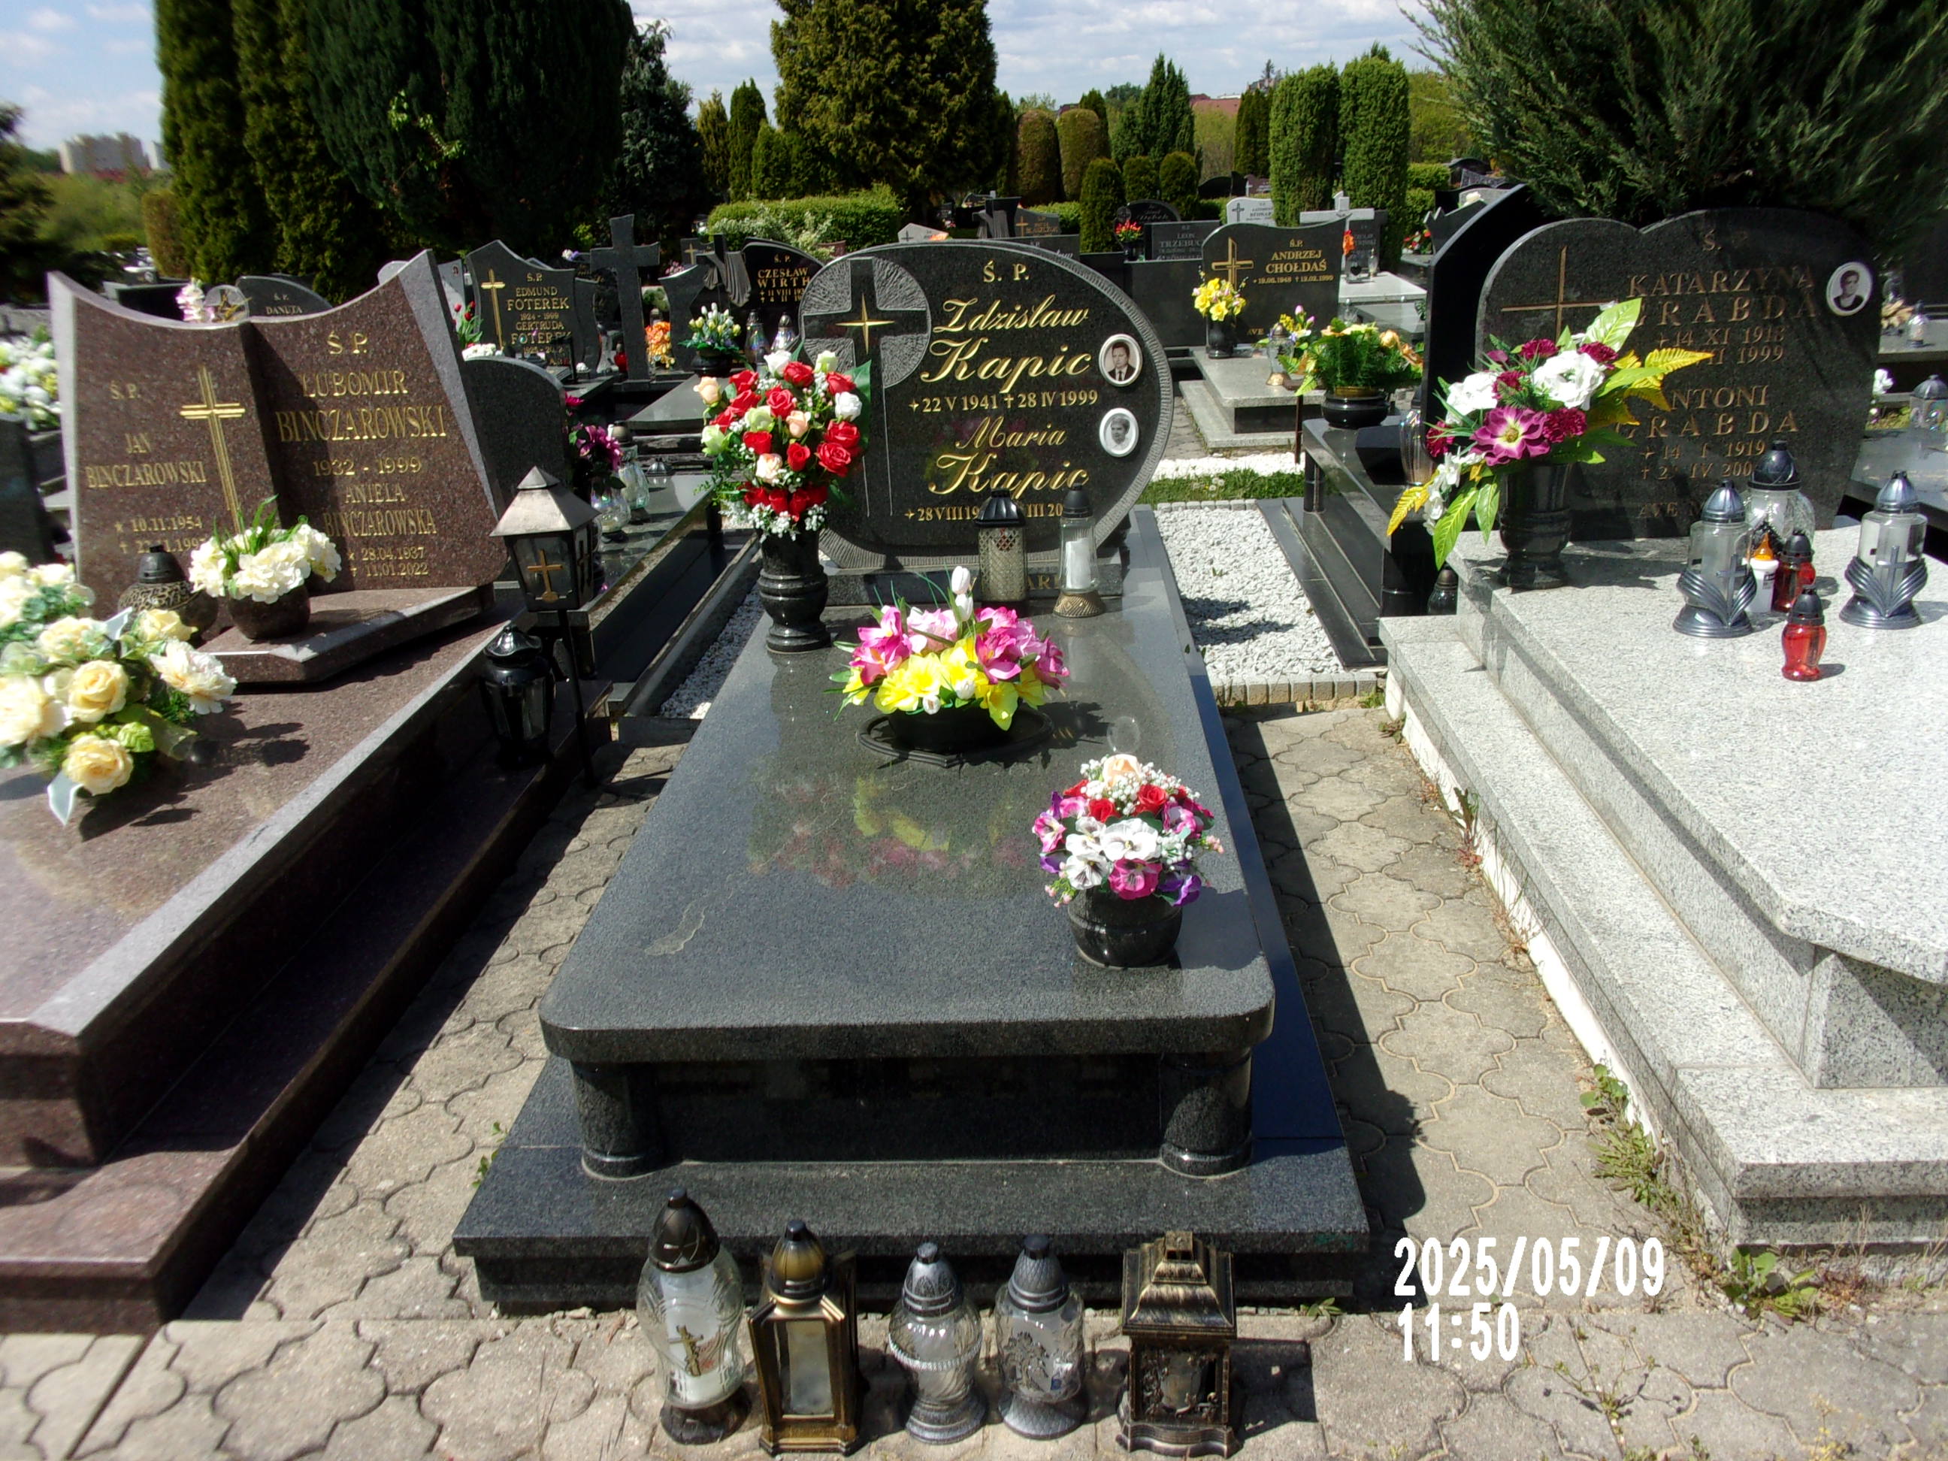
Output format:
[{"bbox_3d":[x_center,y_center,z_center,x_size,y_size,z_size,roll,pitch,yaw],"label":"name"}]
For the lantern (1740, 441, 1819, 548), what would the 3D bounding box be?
[{"bbox_3d":[1.651,-0.434,3.224,0.127,0.319,0.127,-1,21,3],"label":"lantern"}]

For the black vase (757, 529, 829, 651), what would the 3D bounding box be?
[{"bbox_3d":[-0.367,-0.294,3.243,0.138,0.241,0.138,-1,21,3],"label":"black vase"}]

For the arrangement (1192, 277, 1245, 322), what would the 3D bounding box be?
[{"bbox_3d":[1.408,-2.475,9.058,0.303,0.245,0.243,-1,20,3],"label":"arrangement"}]

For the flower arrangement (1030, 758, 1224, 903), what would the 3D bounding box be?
[{"bbox_3d":[0.204,0.131,2.093,0.248,0.200,0.240,-1,20,3],"label":"flower arrangement"}]

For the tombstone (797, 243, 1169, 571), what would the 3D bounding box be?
[{"bbox_3d":[0.034,-0.691,3.362,0.774,0.676,0.090,-1,21,3],"label":"tombstone"}]

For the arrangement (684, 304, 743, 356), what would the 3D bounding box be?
[{"bbox_3d":[-1.540,-2.362,9.301,0.340,0.288,0.272,-1,20,3],"label":"arrangement"}]

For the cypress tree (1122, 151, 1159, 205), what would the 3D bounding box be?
[{"bbox_3d":[1.837,-5.764,17.301,0.406,1.085,0.406,-1,21,3],"label":"cypress tree"}]

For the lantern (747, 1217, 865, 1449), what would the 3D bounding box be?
[{"bbox_3d":[-0.191,0.669,1.798,0.120,0.285,0.120,-1,20,3],"label":"lantern"}]

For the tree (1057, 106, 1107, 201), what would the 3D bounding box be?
[{"bbox_3d":[1.724,-8.964,25.423,0.751,2.075,0.751,-1,20,3],"label":"tree"}]

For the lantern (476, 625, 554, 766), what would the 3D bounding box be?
[{"bbox_3d":[-1.030,-0.084,3.536,0.165,0.312,0.165,-1,20,3],"label":"lantern"}]

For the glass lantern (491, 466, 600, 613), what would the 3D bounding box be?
[{"bbox_3d":[-0.949,-0.423,3.512,0.185,0.335,0.185,0,21,7],"label":"glass lantern"}]

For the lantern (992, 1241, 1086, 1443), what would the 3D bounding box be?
[{"bbox_3d":[0.073,0.689,1.828,0.106,0.237,0.106,-1,21,3],"label":"lantern"}]

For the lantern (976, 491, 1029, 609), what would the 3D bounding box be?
[{"bbox_3d":[0.064,-0.390,3.384,0.116,0.244,0.116,-1,21,3],"label":"lantern"}]

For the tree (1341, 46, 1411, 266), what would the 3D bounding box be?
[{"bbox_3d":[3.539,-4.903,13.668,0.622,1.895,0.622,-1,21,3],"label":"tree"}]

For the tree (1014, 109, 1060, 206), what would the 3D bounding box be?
[{"bbox_3d":[1.022,-9.149,25.500,0.739,1.716,0.739,-1,21,3],"label":"tree"}]

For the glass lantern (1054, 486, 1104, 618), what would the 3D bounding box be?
[{"bbox_3d":[0.243,-0.422,3.686,0.115,0.294,0.115,-1,20,3],"label":"glass lantern"}]

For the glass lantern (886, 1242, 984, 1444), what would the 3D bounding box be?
[{"bbox_3d":[-0.042,0.650,1.704,0.104,0.220,0.104,-1,21,3],"label":"glass lantern"}]

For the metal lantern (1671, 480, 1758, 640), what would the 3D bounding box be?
[{"bbox_3d":[1.480,-0.349,3.135,0.165,0.295,0.155,-1,20,3],"label":"metal lantern"}]

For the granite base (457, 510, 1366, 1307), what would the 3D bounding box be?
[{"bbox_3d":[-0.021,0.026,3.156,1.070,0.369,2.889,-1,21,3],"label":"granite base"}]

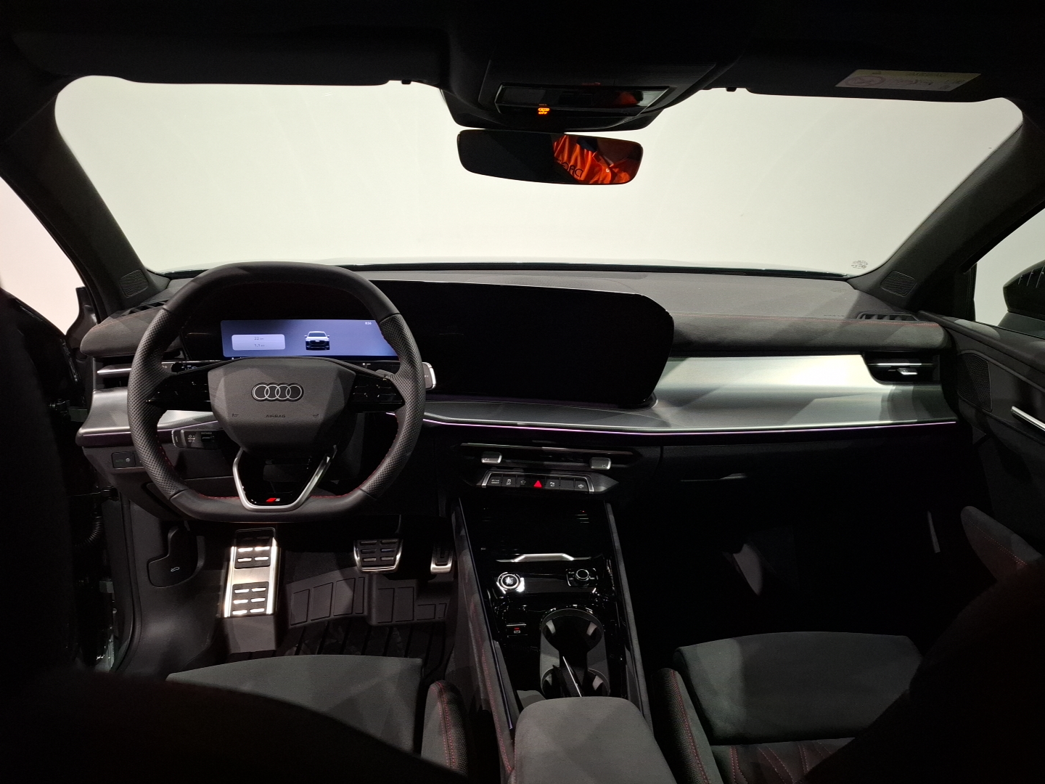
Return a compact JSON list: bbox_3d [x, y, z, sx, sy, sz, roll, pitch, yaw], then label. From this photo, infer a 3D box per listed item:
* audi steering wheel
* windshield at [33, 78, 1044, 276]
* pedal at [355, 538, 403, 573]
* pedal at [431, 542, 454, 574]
[{"bbox_3d":[-0.314,0.003,0.903,0.368,0.338,0.090,-1,-5,-4],"label":"audi steering wheel"},{"bbox_3d":[0.016,-0.282,1.119,1.340,0.110,0.700,-1,-9,-4],"label":"windshield"},{"bbox_3d":[-0.281,0.321,1.365,0.093,0.068,0.030,-1,-15,-4],"label":"pedal"},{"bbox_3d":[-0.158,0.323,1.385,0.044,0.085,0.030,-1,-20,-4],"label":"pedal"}]

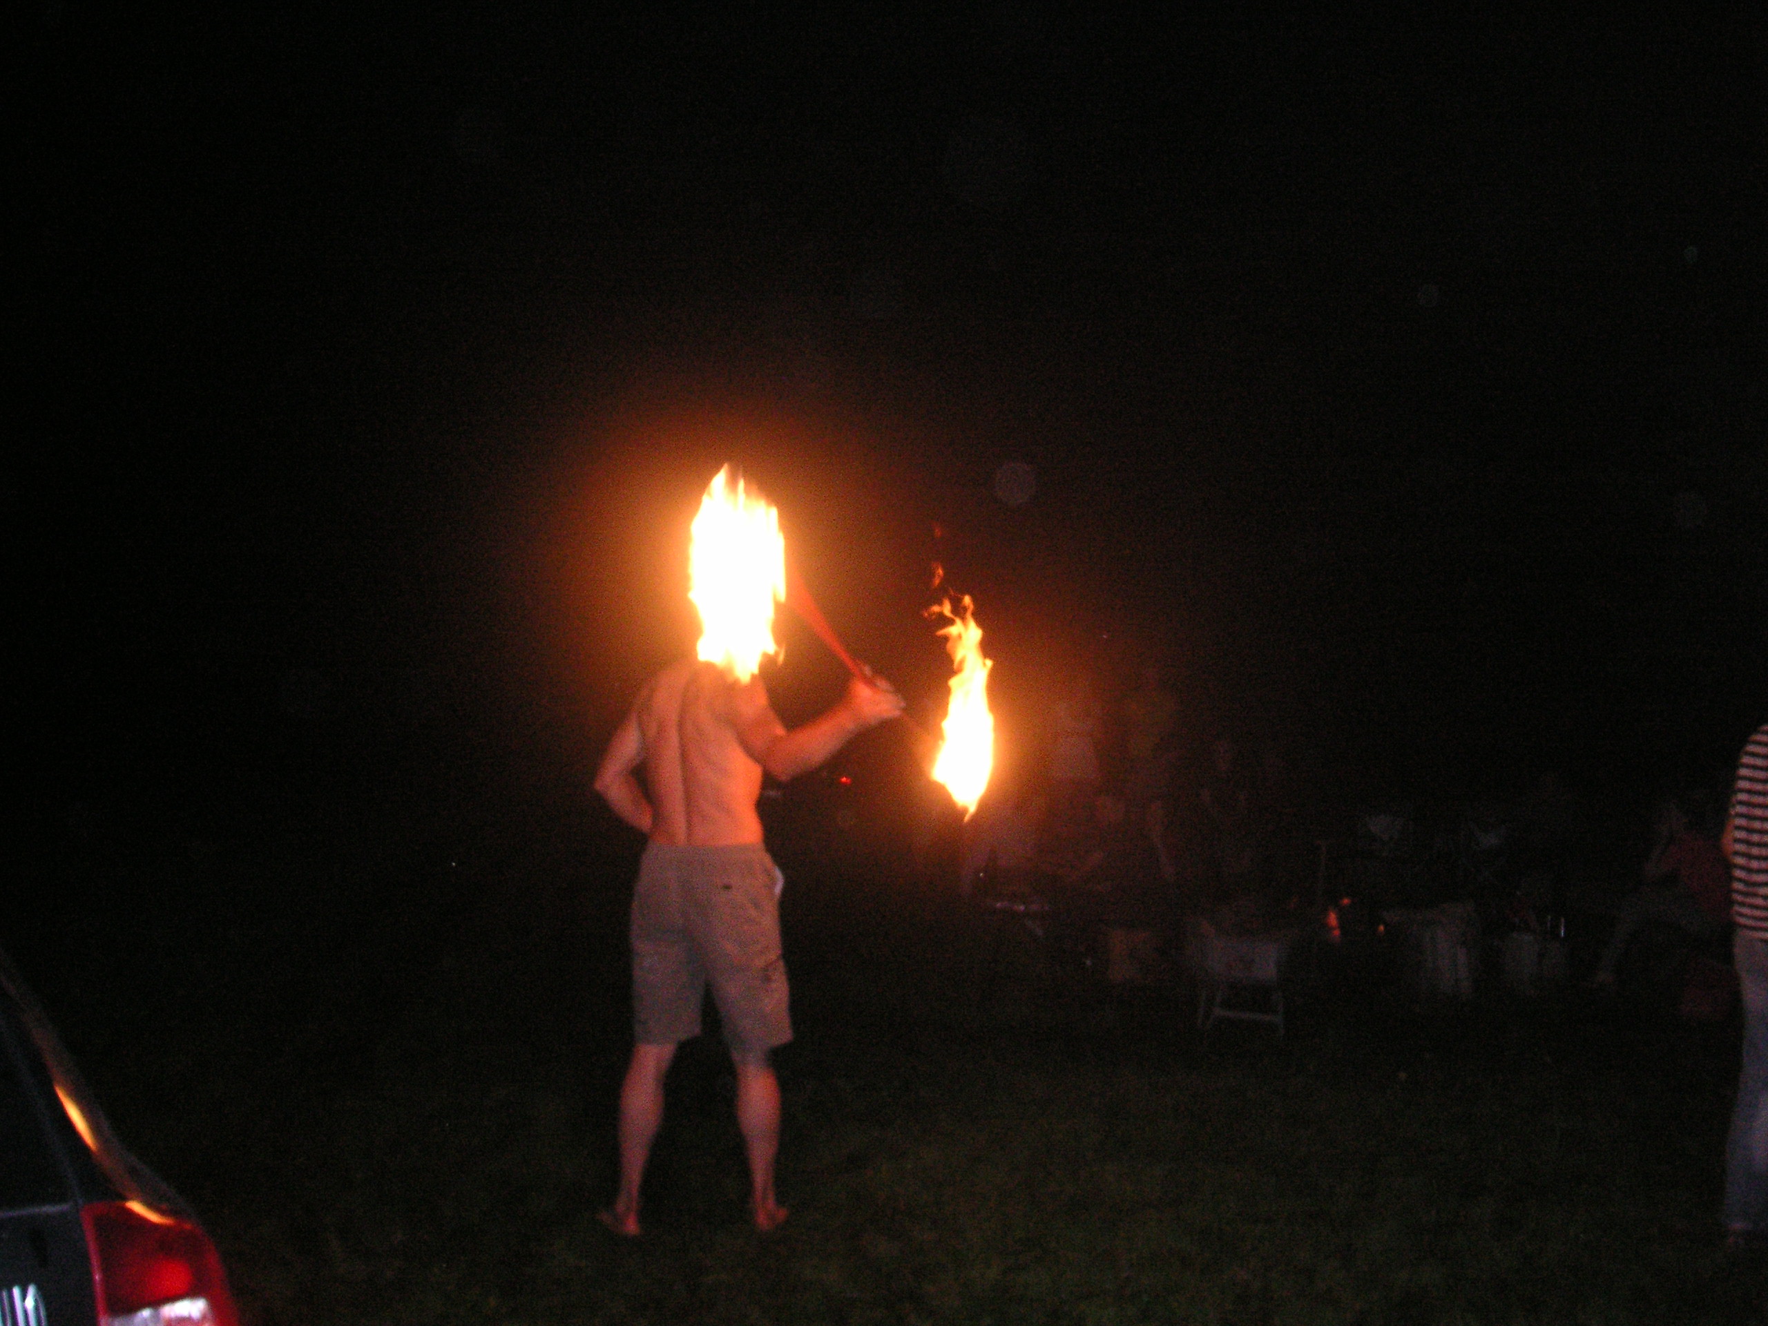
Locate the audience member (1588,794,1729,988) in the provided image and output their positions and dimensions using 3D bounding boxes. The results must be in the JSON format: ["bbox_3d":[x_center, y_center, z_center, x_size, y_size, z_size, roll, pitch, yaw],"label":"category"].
[{"bbox_3d":[4.030,1.175,9.800,0.820,1.000,0.520,0,-1,20],"label":"audience member"}]

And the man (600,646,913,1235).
[{"bbox_3d":[-0.370,0.670,5.220,0.840,1.780,0.500,0,-1,10],"label":"man"}]

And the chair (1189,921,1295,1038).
[{"bbox_3d":[1.644,1.455,8.700,0.450,0.550,0.450,-1,-1,23],"label":"chair"}]

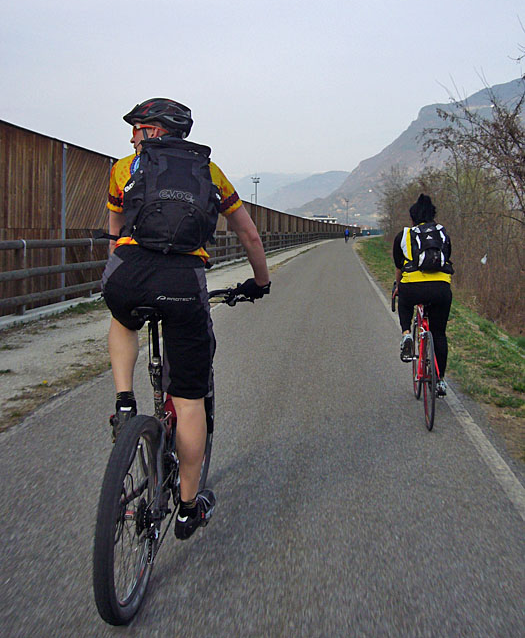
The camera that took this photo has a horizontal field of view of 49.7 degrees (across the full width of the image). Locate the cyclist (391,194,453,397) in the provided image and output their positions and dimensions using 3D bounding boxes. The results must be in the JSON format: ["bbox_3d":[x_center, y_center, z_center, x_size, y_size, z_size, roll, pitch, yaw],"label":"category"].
[{"bbox_3d":[1.210,-0.170,4.250,0.480,1.520,0.880,1,7,10],"label":"cyclist"}]

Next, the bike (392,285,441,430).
[{"bbox_3d":[1.215,0.225,4.280,0.450,0.960,1.640,1,7,10],"label":"bike"}]

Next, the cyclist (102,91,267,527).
[{"bbox_3d":[-0.365,-0.030,2.430,0.680,1.710,0.900,1,7,9],"label":"cyclist"}]

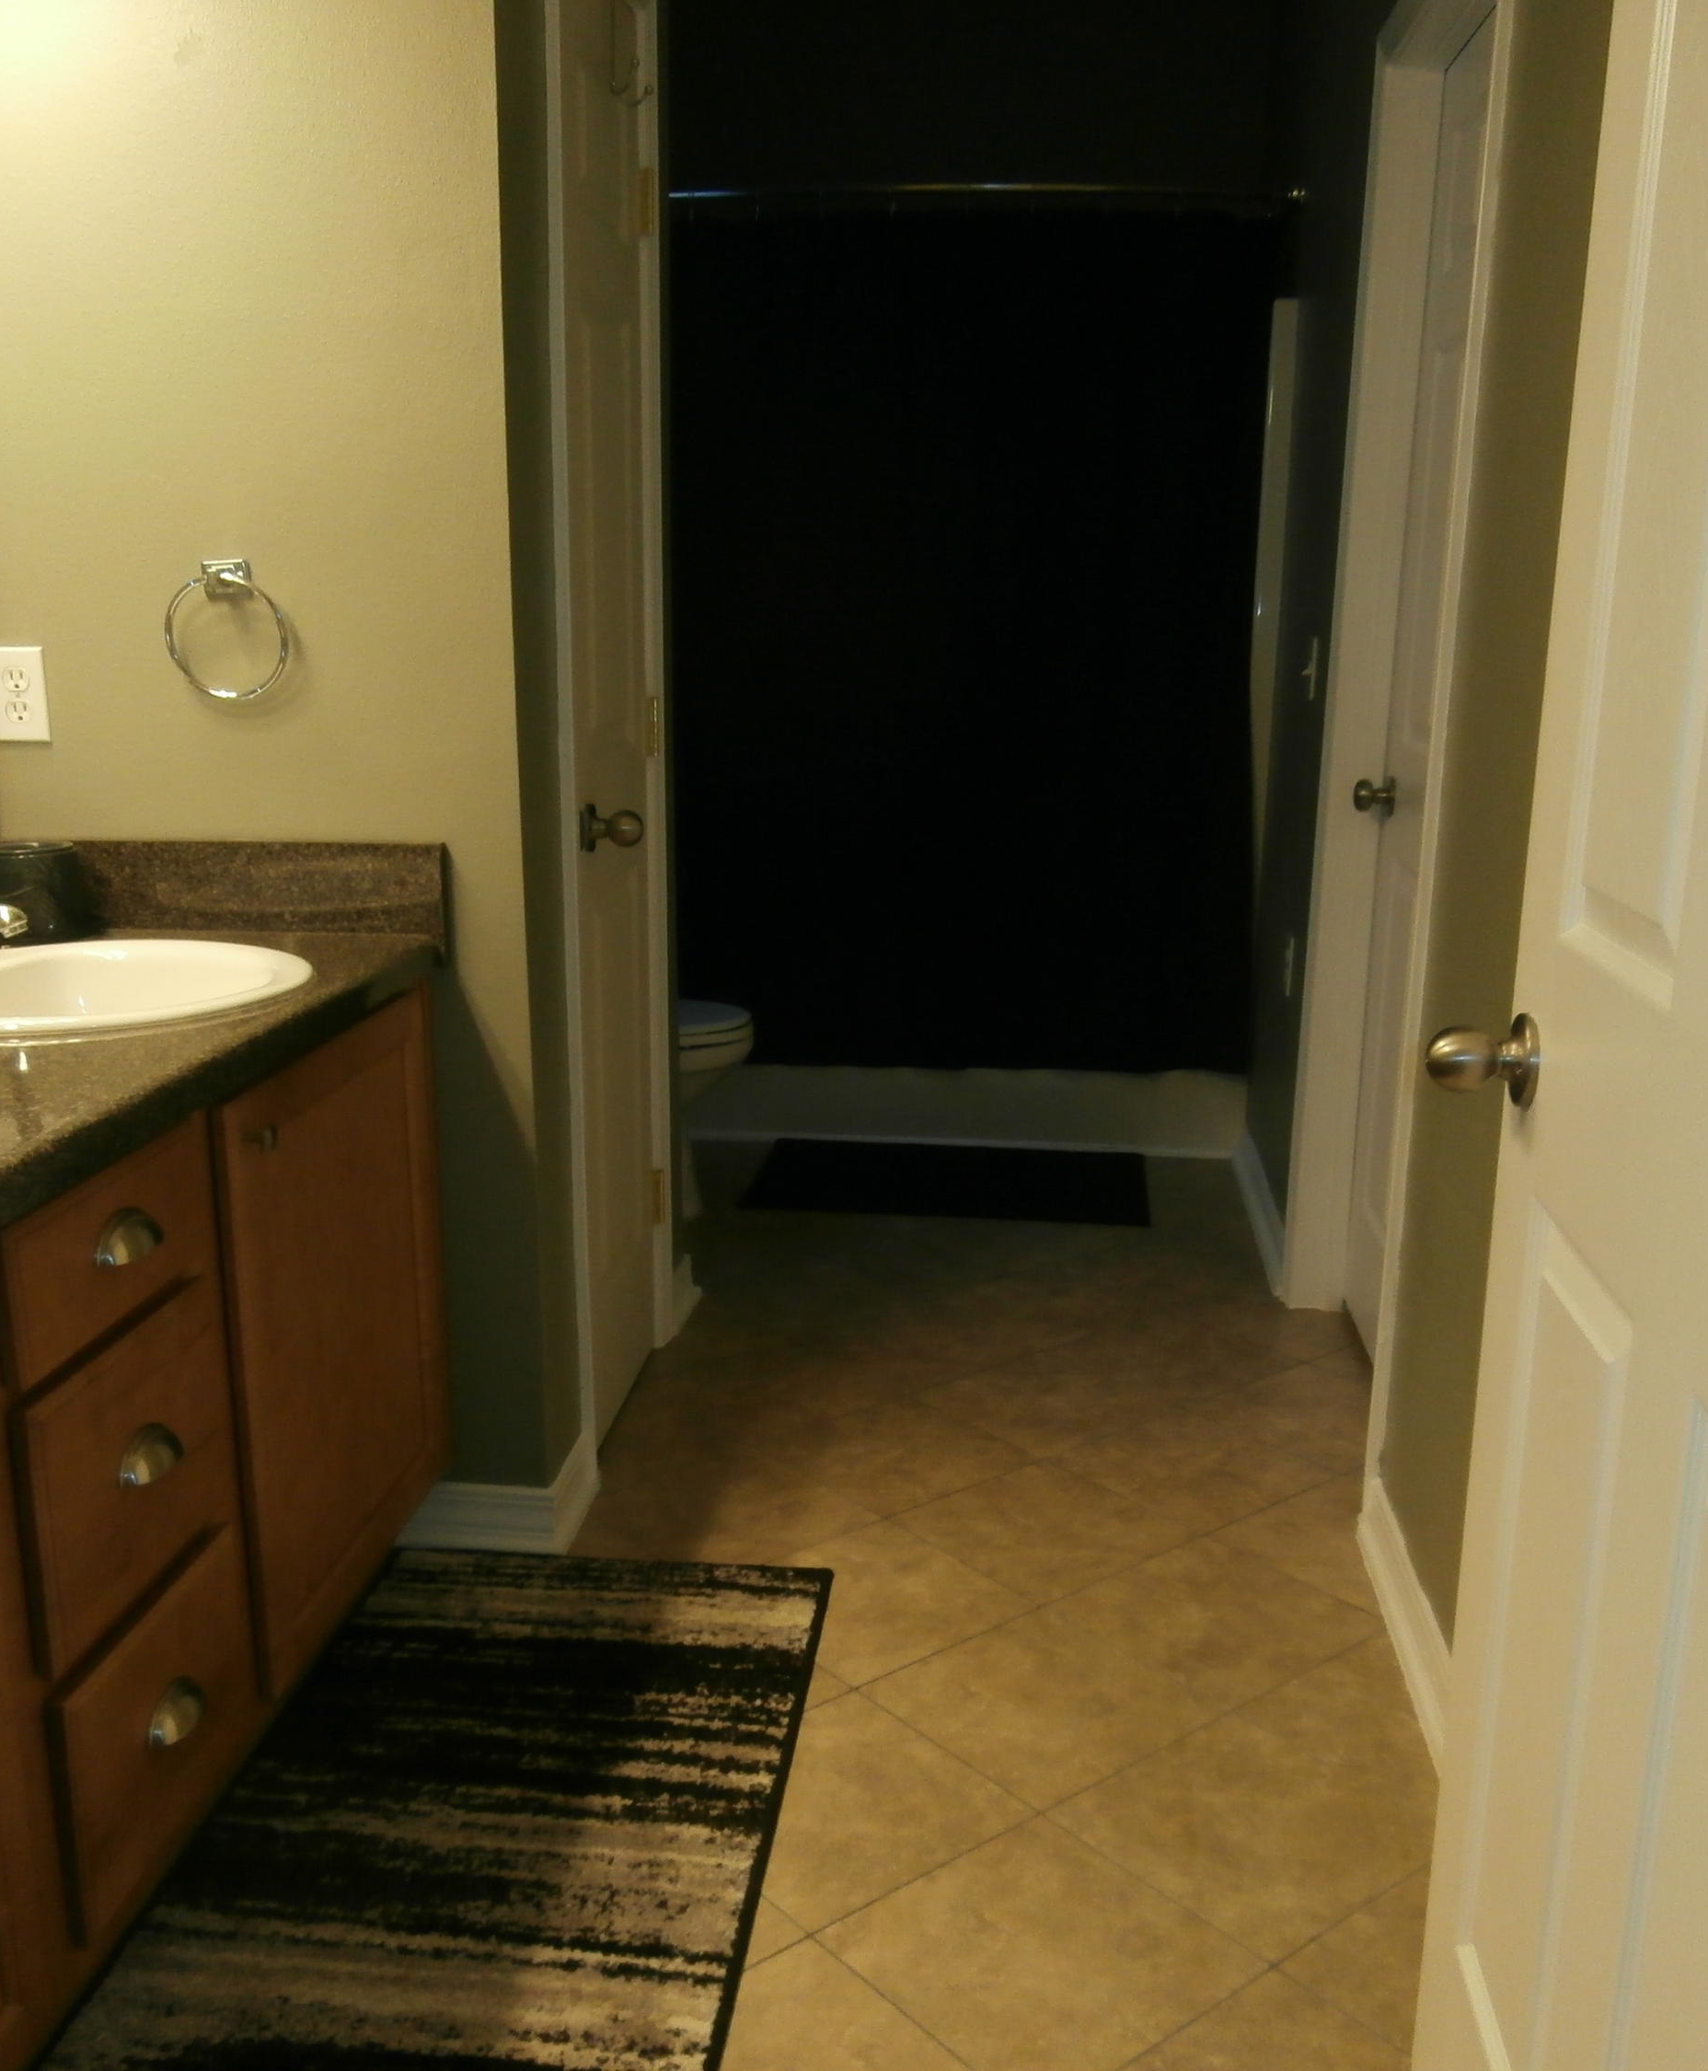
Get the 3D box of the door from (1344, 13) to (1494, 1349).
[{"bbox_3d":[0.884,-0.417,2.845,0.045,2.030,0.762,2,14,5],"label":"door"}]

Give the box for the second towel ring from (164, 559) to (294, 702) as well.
[{"bbox_3d":[-0.745,-0.483,2.279,0.147,0.165,0.065,2,14,5],"label":"second towel ring"}]

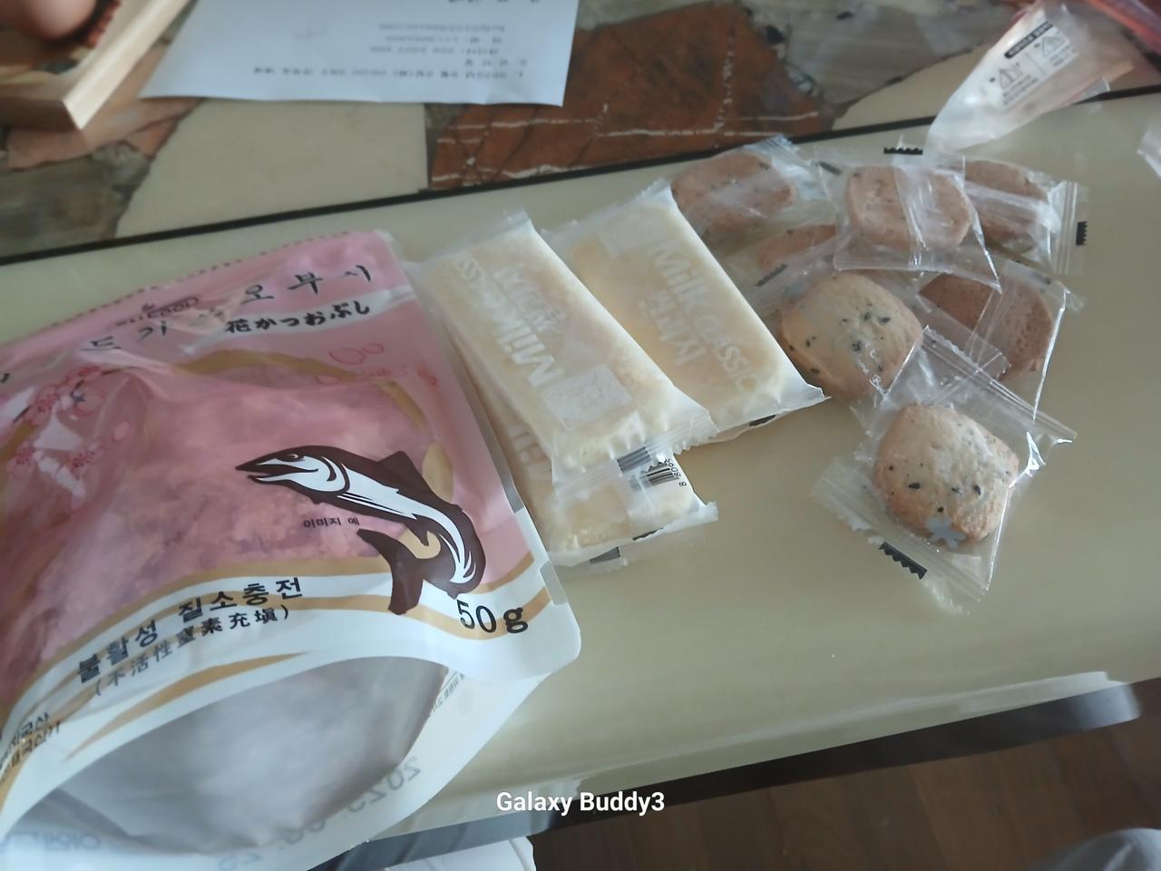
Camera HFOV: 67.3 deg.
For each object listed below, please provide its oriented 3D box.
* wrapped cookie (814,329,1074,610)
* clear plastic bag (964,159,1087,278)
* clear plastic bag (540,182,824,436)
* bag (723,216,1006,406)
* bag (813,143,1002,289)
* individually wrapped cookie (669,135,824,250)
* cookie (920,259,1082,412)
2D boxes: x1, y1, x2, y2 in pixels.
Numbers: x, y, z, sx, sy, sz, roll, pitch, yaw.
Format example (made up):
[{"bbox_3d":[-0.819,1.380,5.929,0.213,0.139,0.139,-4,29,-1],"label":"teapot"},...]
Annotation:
[{"bbox_3d":[0.125,0.006,0.294,0.062,0.015,0.078,34,63,22],"label":"wrapped cookie"},{"bbox_3d":[0.172,-0.093,0.361,0.074,0.015,0.059,17,58,13],"label":"clear plastic bag"},{"bbox_3d":[0.035,-0.050,0.334,0.057,0.017,0.125,-20,57,-12],"label":"clear plastic bag"},{"bbox_3d":[0.103,-0.042,0.321,0.065,0.021,0.082,-34,62,-24],"label":"bag"},{"bbox_3d":[0.131,-0.091,0.354,0.063,0.016,0.075,3,55,3],"label":"bag"},{"bbox_3d":[0.064,-0.104,0.371,0.072,0.015,0.058,-24,58,-14],"label":"individually wrapped cookie"},{"bbox_3d":[0.151,-0.040,0.325,0.060,0.015,0.072,20,58,15],"label":"cookie"}]

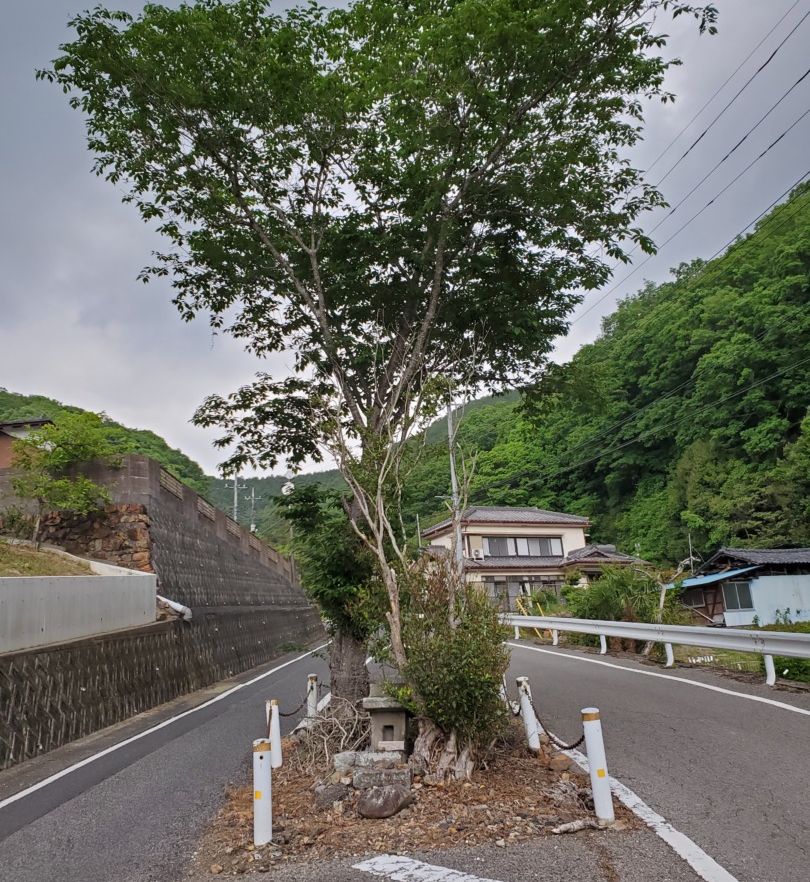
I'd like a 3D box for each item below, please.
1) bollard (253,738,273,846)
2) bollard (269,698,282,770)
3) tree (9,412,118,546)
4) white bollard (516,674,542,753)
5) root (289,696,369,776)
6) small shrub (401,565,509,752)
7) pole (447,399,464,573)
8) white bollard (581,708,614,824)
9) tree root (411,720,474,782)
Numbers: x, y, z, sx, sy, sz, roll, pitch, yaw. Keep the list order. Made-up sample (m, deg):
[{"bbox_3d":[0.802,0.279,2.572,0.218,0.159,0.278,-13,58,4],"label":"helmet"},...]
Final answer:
[{"bbox_3d":[-0.932,2.296,5.320,0.117,0.622,0.117,-1,-13,-10],"label":"bollard"},{"bbox_3d":[-1.362,3.075,8.522,0.117,0.641,0.117,-4,-13,-11],"label":"bollard"},{"bbox_3d":[-6.231,0.684,14.800,1.900,2.250,1.800,1,-14,-23],"label":"tree"},{"bbox_3d":[1.302,2.845,8.479,0.117,0.705,0.117,-10,-13,5],"label":"white bollard"},{"bbox_3d":[-0.744,2.941,8.100,0.800,0.620,0.700,-3,-13,-6],"label":"root"},{"bbox_3d":[0.430,1.890,7.050,0.880,1.500,0.850,-5,-13,2],"label":"small shrub"},{"bbox_3d":[2.402,3.154,38.197,0.300,10.630,0.300,-4,-13,3],"label":"pole"},{"bbox_3d":[1.280,2.149,5.377,0.117,0.681,0.117,-7,-13,10],"label":"white bollard"},{"bbox_3d":[0.325,2.614,6.850,0.540,0.480,0.450,-5,-13,1],"label":"tree root"}]

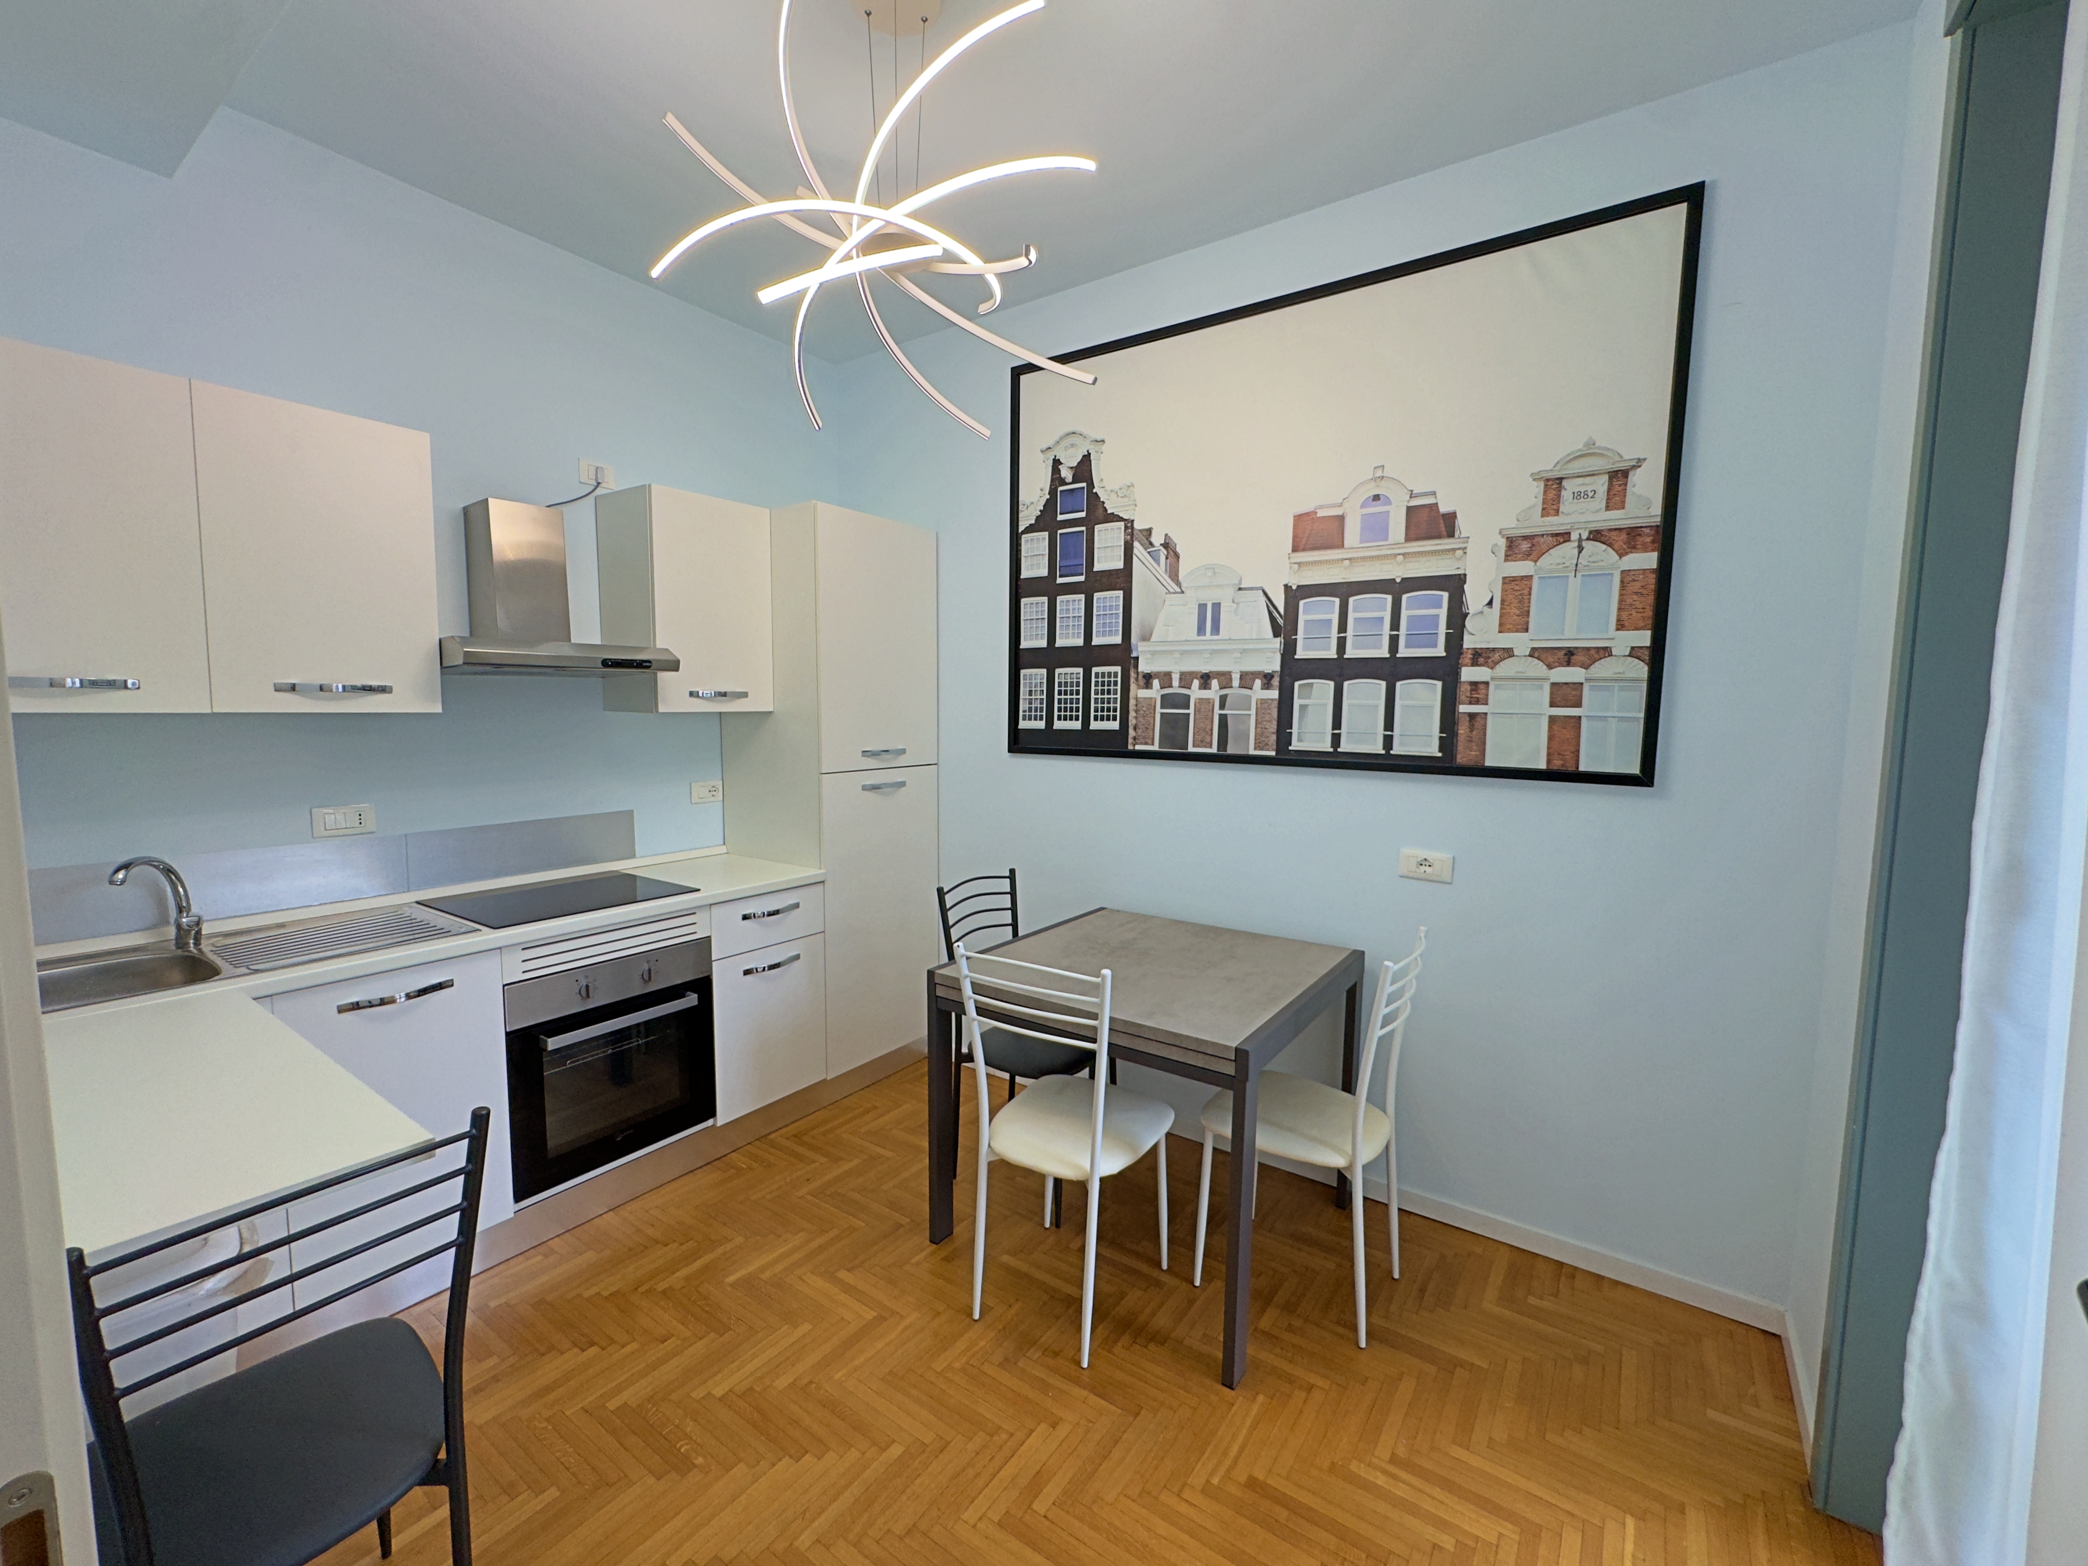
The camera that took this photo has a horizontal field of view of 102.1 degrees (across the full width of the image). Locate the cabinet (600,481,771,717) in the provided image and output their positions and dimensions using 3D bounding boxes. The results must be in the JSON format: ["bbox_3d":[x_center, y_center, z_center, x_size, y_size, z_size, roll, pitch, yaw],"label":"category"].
[{"bbox_3d":[-1.250,-0.611,2.980,0.335,0.717,0.449,4,7,35],"label":"cabinet"}]

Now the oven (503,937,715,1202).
[{"bbox_3d":[-1.433,0.783,2.593,0.565,0.594,0.593,4,7,35],"label":"oven"}]

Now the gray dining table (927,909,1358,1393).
[{"bbox_3d":[0.313,0.892,2.436,0.896,0.777,0.901,4,7,35],"label":"gray dining table"}]

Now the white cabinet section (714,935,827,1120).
[{"bbox_3d":[-1.160,0.810,3.063,0.574,0.553,0.447,5,7,35],"label":"white cabinet section"}]

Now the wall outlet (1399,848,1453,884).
[{"bbox_3d":[1.098,0.240,2.428,0.142,0.084,0.012,4,7,35],"label":"wall outlet"}]

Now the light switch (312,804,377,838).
[{"bbox_3d":[-1.944,0.106,2.347,0.012,0.083,0.140,4,7,35],"label":"light switch"}]

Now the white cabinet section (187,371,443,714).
[{"bbox_3d":[-1.871,-0.542,2.147,0.344,0.723,0.443,5,7,35],"label":"white cabinet section"}]

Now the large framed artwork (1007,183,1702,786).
[{"bbox_3d":[0.706,-0.755,2.606,2.008,1.411,0.032,4,7,35],"label":"large framed artwork"}]

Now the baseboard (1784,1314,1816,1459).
[{"bbox_3d":[1.659,1.315,1.860,0.014,0.069,0.435,4,7,35],"label":"baseboard"}]

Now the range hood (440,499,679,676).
[{"bbox_3d":[-1.497,-0.579,2.514,0.467,0.485,0.599,4,7,35],"label":"range hood"}]

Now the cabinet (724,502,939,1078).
[{"bbox_3d":[-0.848,0.022,3.405,0.584,2.058,0.607,4,7,35],"label":"cabinet"}]

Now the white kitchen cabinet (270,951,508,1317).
[{"bbox_3d":[-1.760,0.789,2.185,0.584,0.738,0.449,4,7,35],"label":"white kitchen cabinet"}]

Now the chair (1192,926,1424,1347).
[{"bbox_3d":[0.683,0.843,2.177,0.470,0.930,0.375,4,7,35],"label":"chair"}]

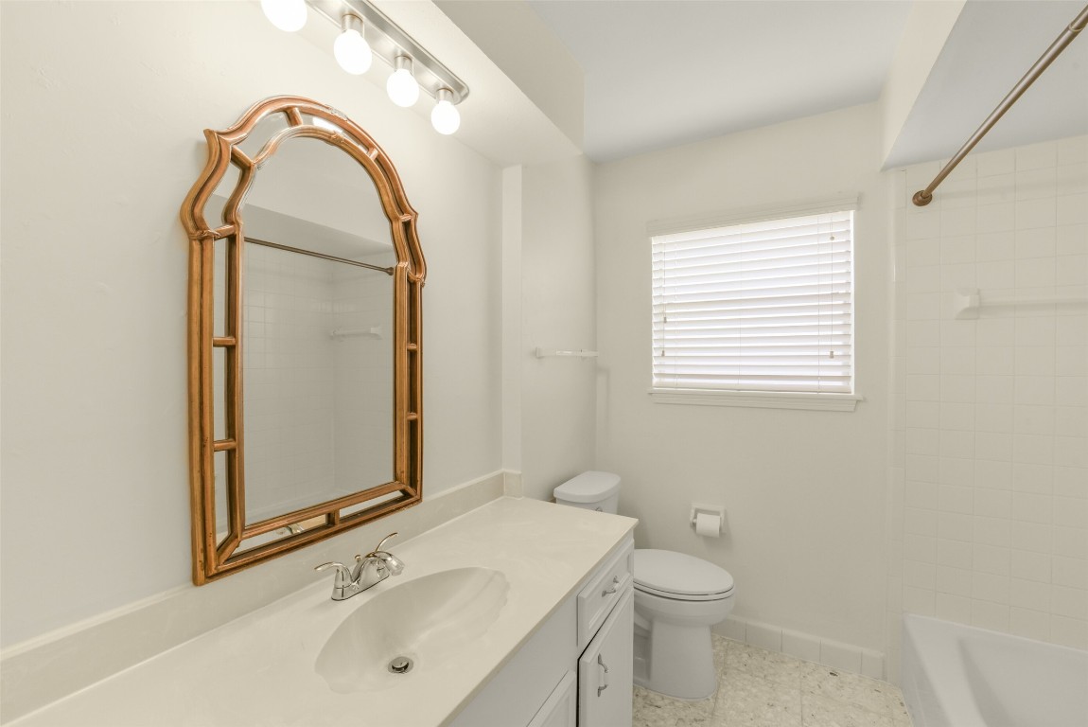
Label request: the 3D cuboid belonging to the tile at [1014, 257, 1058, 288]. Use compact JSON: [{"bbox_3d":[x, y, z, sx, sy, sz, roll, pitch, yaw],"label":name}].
[{"bbox_3d":[1.829,-0.336,1.577,0.107,0.108,0.009,0,1,27],"label":"tile"}]

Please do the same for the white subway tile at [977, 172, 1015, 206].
[{"bbox_3d":[1.743,-0.669,1.633,0.107,0.108,0.009,0,0,30],"label":"white subway tile"}]

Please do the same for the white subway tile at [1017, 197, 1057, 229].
[{"bbox_3d":[1.844,-0.559,1.587,0.108,0.108,0.008,0,1,26],"label":"white subway tile"}]

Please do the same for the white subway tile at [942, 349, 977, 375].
[{"bbox_3d":[1.639,-0.009,1.679,0.107,0.108,0.010,0,0,27],"label":"white subway tile"}]

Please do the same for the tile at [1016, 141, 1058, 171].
[{"bbox_3d":[1.822,-0.765,1.569,0.108,0.092,0.009,0,1,27],"label":"tile"}]

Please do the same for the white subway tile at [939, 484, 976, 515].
[{"bbox_3d":[1.637,0.538,1.684,0.107,0.108,0.009,0,1,27],"label":"white subway tile"}]

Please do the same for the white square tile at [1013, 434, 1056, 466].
[{"bbox_3d":[1.830,0.321,1.587,0.107,0.108,0.010,0,0,27],"label":"white square tile"}]

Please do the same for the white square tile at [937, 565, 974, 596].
[{"bbox_3d":[1.645,0.873,1.699,0.108,0.108,0.008,0,1,26],"label":"white square tile"}]

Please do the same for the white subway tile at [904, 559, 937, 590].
[{"bbox_3d":[1.542,0.866,1.736,0.107,0.108,0.009,0,1,27],"label":"white subway tile"}]

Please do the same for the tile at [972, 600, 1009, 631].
[{"bbox_3d":[1.740,0.978,1.643,0.107,0.104,0.009,0,0,30],"label":"tile"}]

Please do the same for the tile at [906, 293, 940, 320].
[{"bbox_3d":[1.558,-0.230,1.740,0.107,0.108,0.009,0,0,30],"label":"tile"}]

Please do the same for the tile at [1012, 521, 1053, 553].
[{"bbox_3d":[1.818,0.644,1.581,0.108,0.108,0.009,0,1,27],"label":"tile"}]

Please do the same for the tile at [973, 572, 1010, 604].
[{"bbox_3d":[1.743,0.874,1.650,0.108,0.108,0.008,0,1,26],"label":"tile"}]

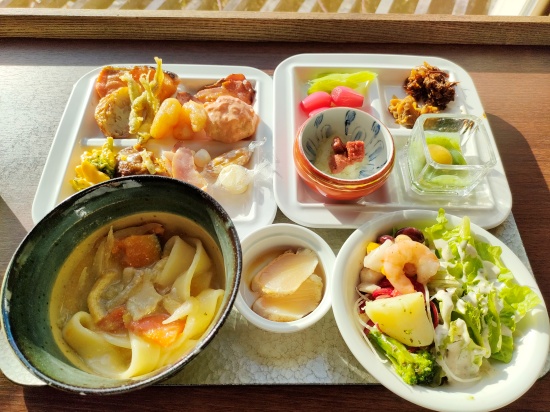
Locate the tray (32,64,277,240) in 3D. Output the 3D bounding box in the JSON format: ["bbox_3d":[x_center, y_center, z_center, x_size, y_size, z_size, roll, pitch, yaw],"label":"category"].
[{"bbox_3d":[-0.113,-0.059,0.450,0.228,0.022,0.228,0,60,-1],"label":"tray"}]

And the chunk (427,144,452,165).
[{"bbox_3d":[0.161,-0.049,0.422,0.029,0.021,0.025,1,60,0],"label":"chunk"}]

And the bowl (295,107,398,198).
[{"bbox_3d":[0.066,-0.046,0.417,0.092,0.051,0.092,0,60,-1],"label":"bowl"}]

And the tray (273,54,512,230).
[{"bbox_3d":[0.113,-0.073,0.461,0.228,0.022,0.228,1,60,0],"label":"tray"}]

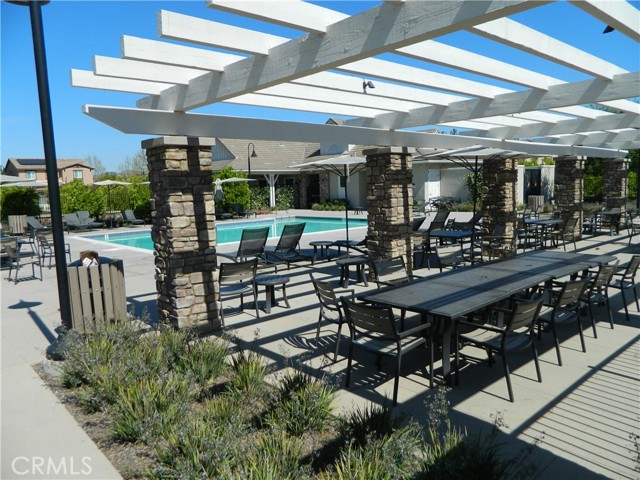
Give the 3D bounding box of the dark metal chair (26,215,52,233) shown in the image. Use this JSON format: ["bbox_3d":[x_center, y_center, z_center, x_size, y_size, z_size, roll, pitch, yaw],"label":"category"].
[{"bbox_3d":[-13.181,-0.695,22.303,1.600,0.940,0.690,-2,6,0],"label":"dark metal chair"}]

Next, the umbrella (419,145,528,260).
[{"bbox_3d":[3.221,-0.648,9.648,2.700,2.550,2.700,-7,10,-40],"label":"umbrella"}]

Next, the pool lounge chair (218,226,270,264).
[{"bbox_3d":[-1.817,0.200,10.740,0.680,0.970,1.920,-7,9,-38],"label":"pool lounge chair"}]

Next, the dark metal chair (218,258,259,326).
[{"bbox_3d":[-1.235,0.705,6.543,0.580,0.850,0.575,-7,8,-36],"label":"dark metal chair"}]

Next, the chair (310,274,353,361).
[{"bbox_3d":[0.294,0.844,5.330,0.590,0.870,0.590,-4,7,-20],"label":"chair"}]

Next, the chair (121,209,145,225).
[{"bbox_3d":[-10.579,-1.204,26.064,0.680,0.940,1.700,-8,9,-44],"label":"chair"}]

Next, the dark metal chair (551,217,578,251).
[{"bbox_3d":[6.490,-0.187,12.376,0.580,0.880,0.600,-6,8,-33],"label":"dark metal chair"}]

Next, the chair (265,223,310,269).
[{"bbox_3d":[-0.962,0.067,10.773,0.680,0.980,1.900,-7,10,-40],"label":"chair"}]

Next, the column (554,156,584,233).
[{"bbox_3d":[7.568,-1.257,14.035,0.693,2.491,0.693,-7,8,-40],"label":"column"}]

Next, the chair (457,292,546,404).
[{"bbox_3d":[1.709,0.926,4.324,0.590,0.870,0.590,-8,9,-41],"label":"chair"}]

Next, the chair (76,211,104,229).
[{"bbox_3d":[-11.248,-0.945,22.491,1.900,0.950,0.680,4,9,40],"label":"chair"}]

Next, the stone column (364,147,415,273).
[{"bbox_3d":[1.339,-0.418,8.733,0.680,2.500,0.680,-8,9,-41],"label":"stone column"}]

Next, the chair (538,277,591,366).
[{"bbox_3d":[2.416,0.773,4.824,0.580,0.850,0.575,-7,8,-40],"label":"chair"}]

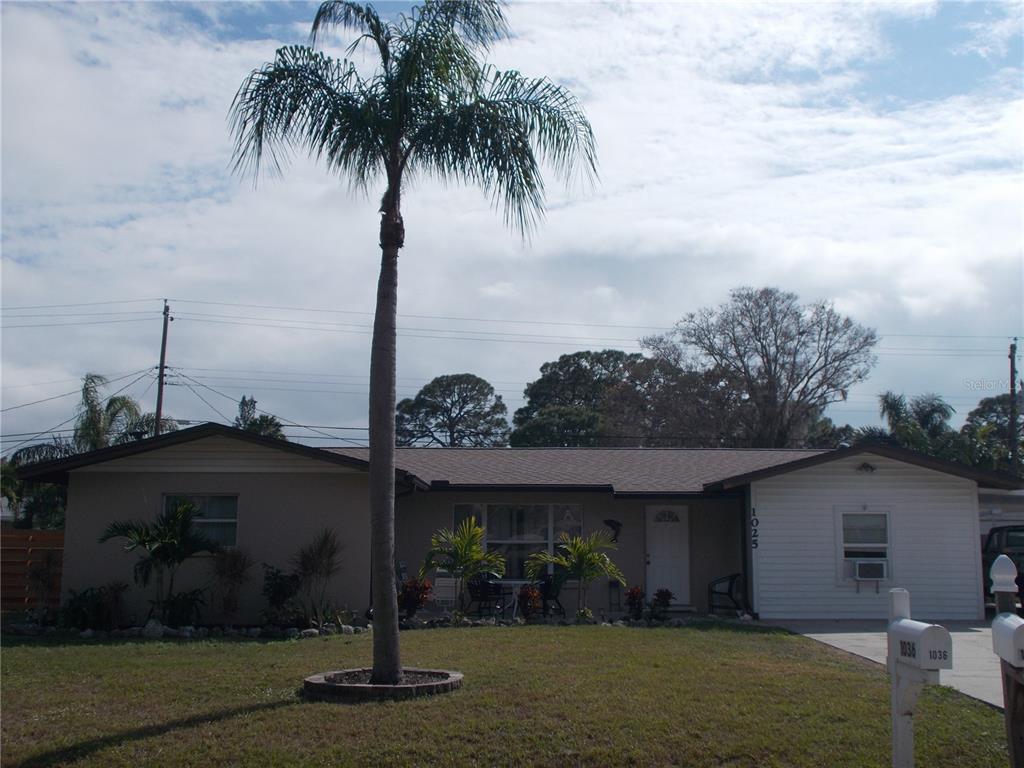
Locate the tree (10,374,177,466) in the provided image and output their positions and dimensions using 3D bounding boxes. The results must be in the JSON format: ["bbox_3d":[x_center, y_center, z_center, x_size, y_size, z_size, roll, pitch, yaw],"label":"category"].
[{"bbox_3d":[-14.871,3.433,40.413,5.700,7.474,5.500,0,-8,0],"label":"tree"}]

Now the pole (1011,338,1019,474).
[{"bbox_3d":[18.738,2.956,42.829,0.380,9.446,0.360,2,-8,0],"label":"pole"}]

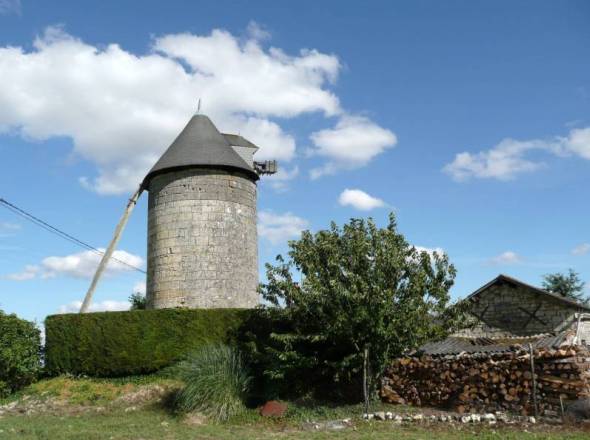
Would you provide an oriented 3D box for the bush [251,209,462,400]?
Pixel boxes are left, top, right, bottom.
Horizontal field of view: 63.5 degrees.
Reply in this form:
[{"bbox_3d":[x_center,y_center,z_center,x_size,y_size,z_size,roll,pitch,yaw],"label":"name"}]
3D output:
[{"bbox_3d":[1.630,2.329,13.341,5.300,5.100,4.700,-2,-15,0],"label":"bush"}]

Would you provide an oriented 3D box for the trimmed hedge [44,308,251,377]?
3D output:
[{"bbox_3d":[-3.968,3.517,13.798,6.200,1.690,1.000,-2,-15,0],"label":"trimmed hedge"}]

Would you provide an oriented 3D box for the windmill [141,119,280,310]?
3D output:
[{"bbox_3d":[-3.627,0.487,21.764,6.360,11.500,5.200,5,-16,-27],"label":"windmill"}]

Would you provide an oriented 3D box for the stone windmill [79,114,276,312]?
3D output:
[{"bbox_3d":[-4.786,0.377,21.170,8.980,11.500,5.200,5,-16,-27],"label":"stone windmill"}]

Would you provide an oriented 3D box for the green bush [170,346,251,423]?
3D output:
[{"bbox_3d":[-2.012,3.824,11.538,1.750,1.670,1.650,-2,-15,0],"label":"green bush"}]

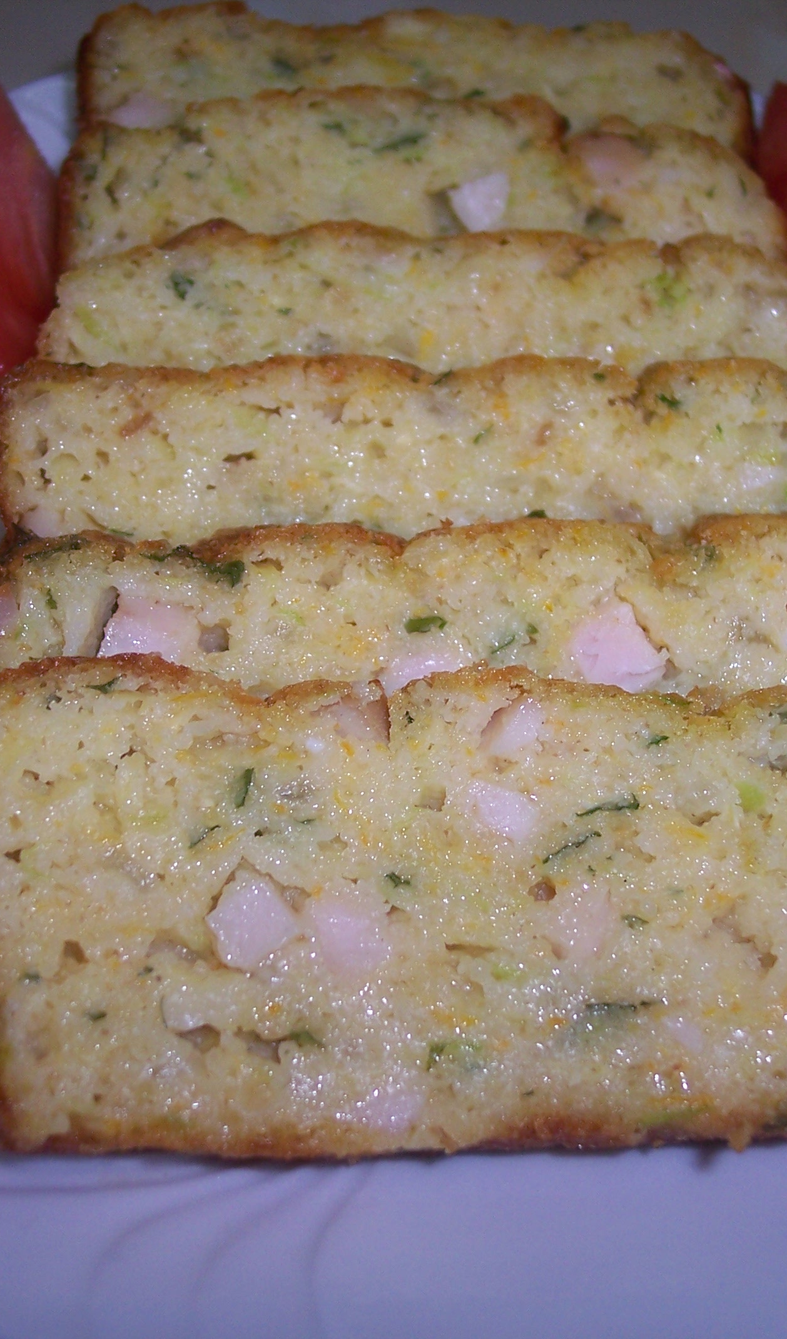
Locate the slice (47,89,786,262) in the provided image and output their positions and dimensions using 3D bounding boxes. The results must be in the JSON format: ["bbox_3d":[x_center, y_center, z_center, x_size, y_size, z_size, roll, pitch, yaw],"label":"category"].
[{"bbox_3d":[0.004,-0.061,0.309,0.109,0.018,0.049,0,79,-1],"label":"slice"}]

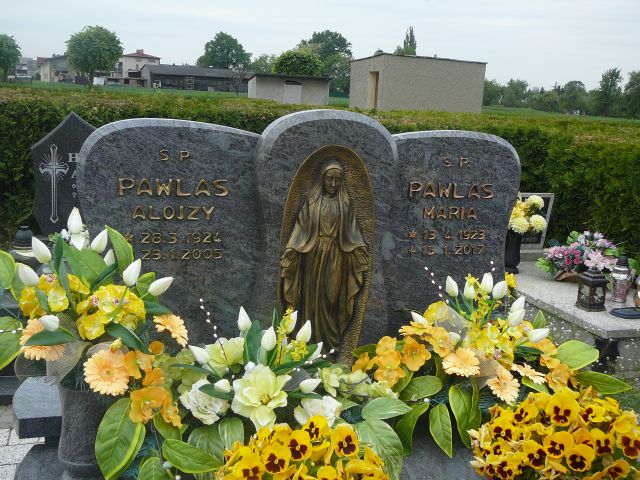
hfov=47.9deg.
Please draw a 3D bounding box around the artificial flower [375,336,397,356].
[{"bbox_3d":[0.186,0.298,2.020,0.060,0.056,0.035,3,12,1],"label":"artificial flower"}]

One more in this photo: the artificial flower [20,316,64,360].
[{"bbox_3d":[-0.635,0.225,1.650,0.103,0.100,0.035,2,12,-2],"label":"artificial flower"}]

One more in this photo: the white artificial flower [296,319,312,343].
[{"bbox_3d":[-0.040,0.239,1.880,0.036,0.062,0.036,23,6,0],"label":"white artificial flower"}]

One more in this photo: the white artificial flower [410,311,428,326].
[{"bbox_3d":[0.291,0.229,2.090,0.058,0.034,0.034,43,0,-9],"label":"white artificial flower"}]

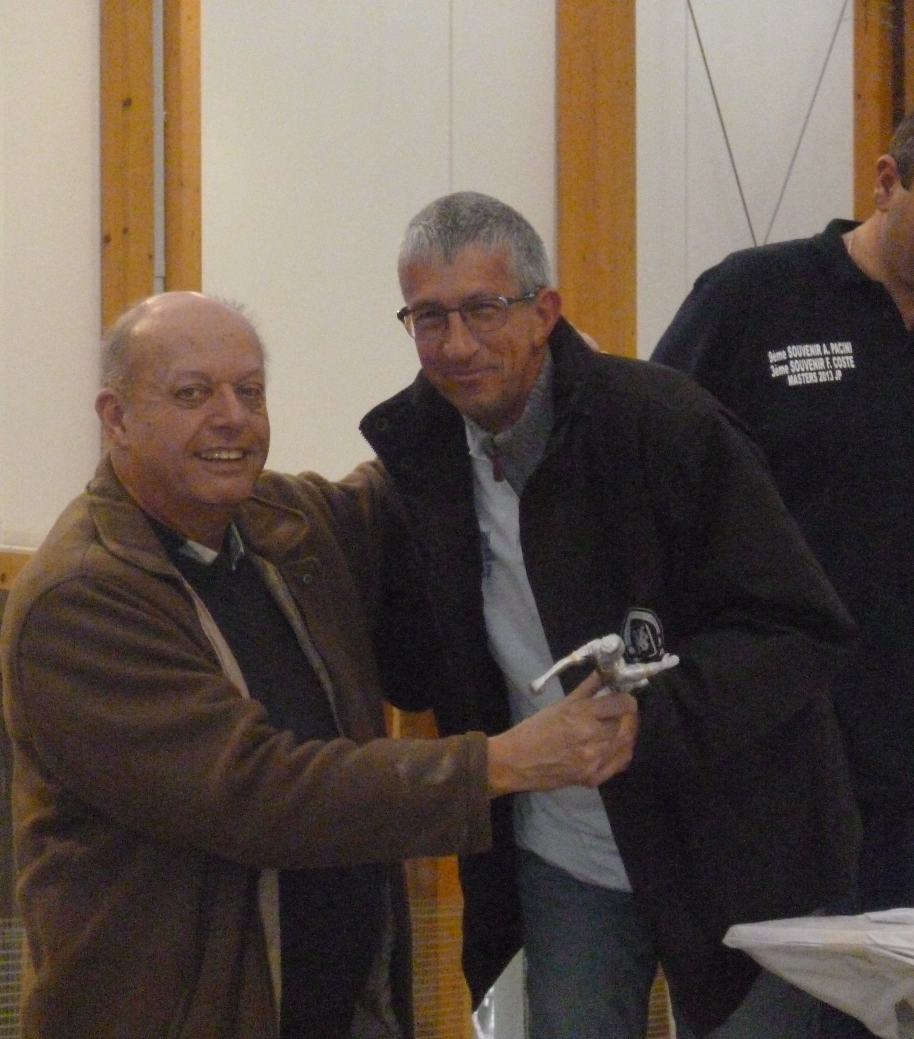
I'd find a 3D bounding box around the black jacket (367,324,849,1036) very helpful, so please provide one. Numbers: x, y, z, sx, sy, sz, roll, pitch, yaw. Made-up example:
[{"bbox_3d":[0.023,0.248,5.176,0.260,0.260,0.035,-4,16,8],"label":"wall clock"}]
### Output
[{"bbox_3d":[0.168,0.172,4.180,0.570,0.790,0.430,-5,4,30],"label":"black jacket"}]

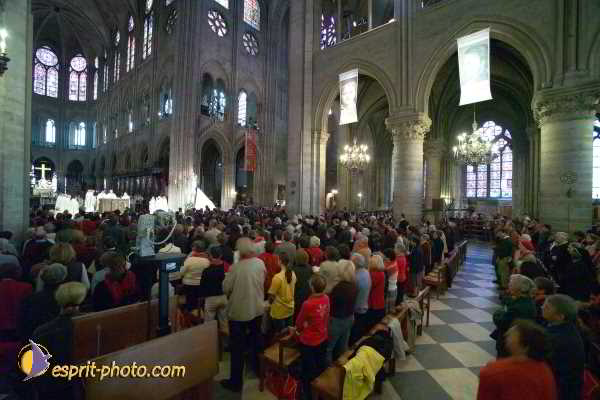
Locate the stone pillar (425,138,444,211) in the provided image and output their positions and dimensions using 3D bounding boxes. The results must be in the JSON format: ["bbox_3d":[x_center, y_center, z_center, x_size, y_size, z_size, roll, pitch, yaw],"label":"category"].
[{"bbox_3d":[8.880,-0.830,16.500,1.150,6.400,1.150,1,0,38],"label":"stone pillar"}]

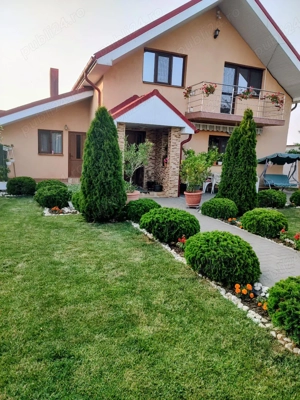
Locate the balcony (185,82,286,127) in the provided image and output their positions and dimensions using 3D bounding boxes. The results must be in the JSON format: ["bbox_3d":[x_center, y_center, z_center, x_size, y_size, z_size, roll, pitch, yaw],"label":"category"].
[{"bbox_3d":[3.635,-3.893,11.672,4.080,1.300,1.300,-1,11,-19],"label":"balcony"}]

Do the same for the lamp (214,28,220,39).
[{"bbox_3d":[2.746,-6.805,11.353,0.170,0.360,0.210,-1,11,-19],"label":"lamp"}]

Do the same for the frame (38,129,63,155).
[{"bbox_3d":[-4.322,-2.516,12.069,1.009,1.068,0.120,0,10,-19],"label":"frame"}]

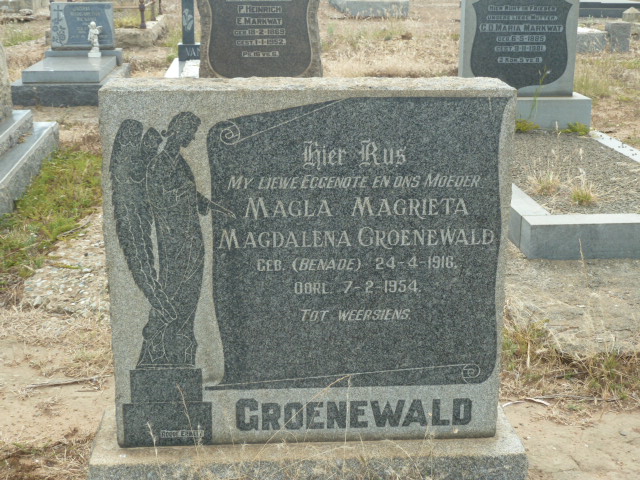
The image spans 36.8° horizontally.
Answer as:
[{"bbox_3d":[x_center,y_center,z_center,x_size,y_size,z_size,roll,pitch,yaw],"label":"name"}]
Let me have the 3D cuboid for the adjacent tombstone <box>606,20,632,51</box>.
[{"bbox_3d":[3.638,-2.471,11.695,0.235,0.330,0.200,-1,16,-5],"label":"adjacent tombstone"}]

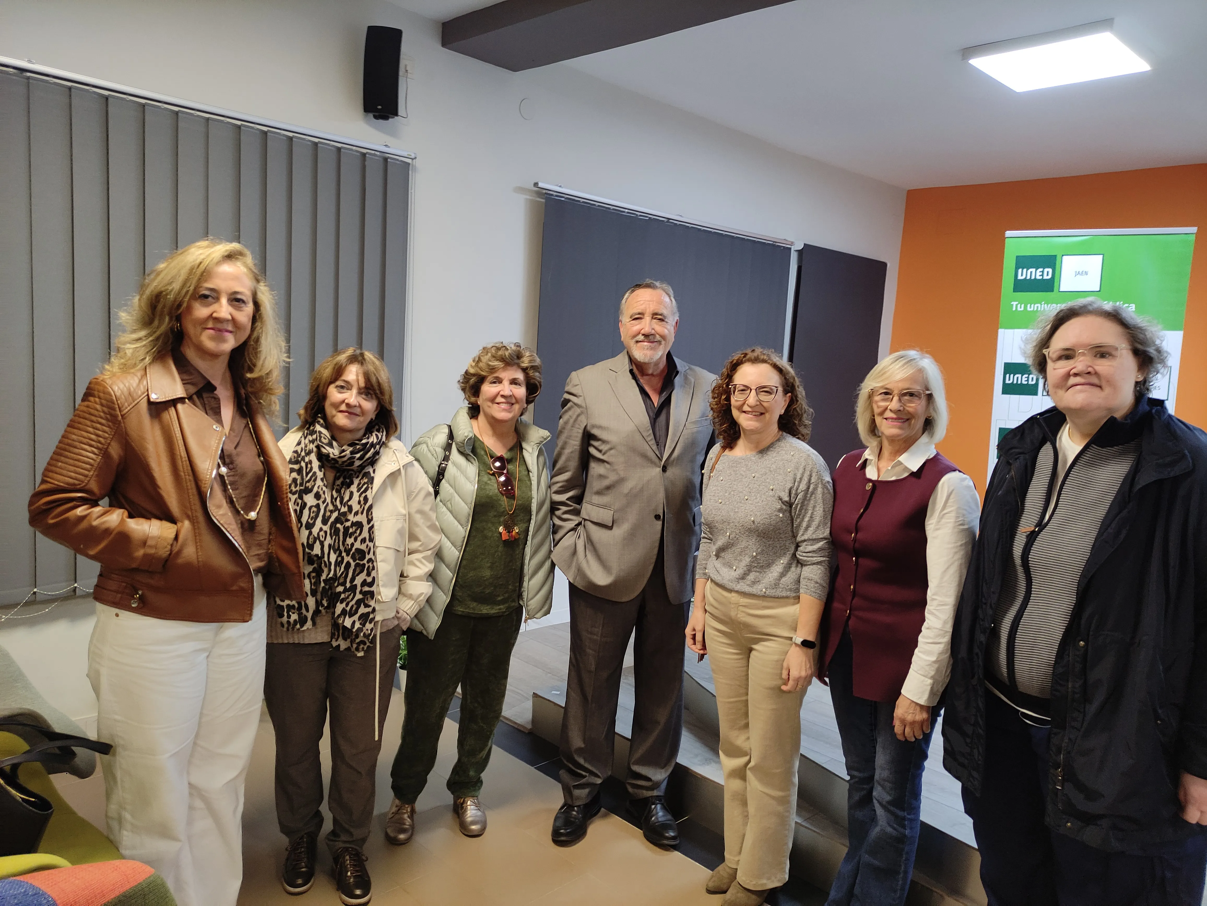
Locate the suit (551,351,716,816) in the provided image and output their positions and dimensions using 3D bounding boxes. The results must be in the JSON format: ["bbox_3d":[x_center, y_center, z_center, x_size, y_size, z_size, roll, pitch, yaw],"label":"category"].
[{"bbox_3d":[0.092,0.413,2.839,0.515,1.483,0.340,3,7,-7],"label":"suit"}]

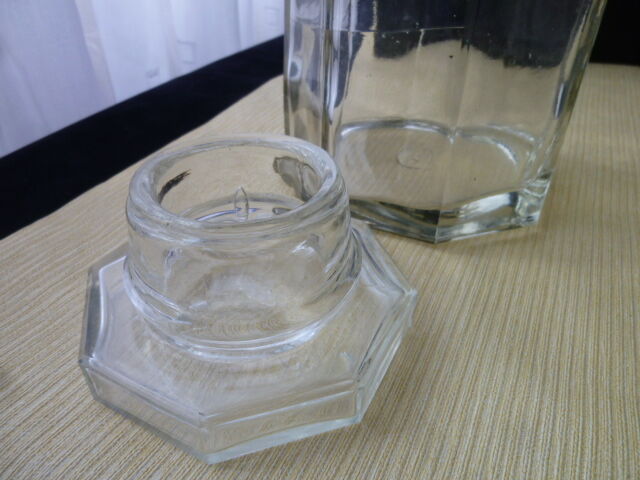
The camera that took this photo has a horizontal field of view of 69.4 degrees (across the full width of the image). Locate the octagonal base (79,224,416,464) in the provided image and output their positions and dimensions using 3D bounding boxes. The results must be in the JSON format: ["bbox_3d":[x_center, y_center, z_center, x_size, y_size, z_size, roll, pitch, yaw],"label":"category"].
[{"bbox_3d":[-0.026,0.022,0.174,0.110,0.018,0.110,18,39,20],"label":"octagonal base"}]

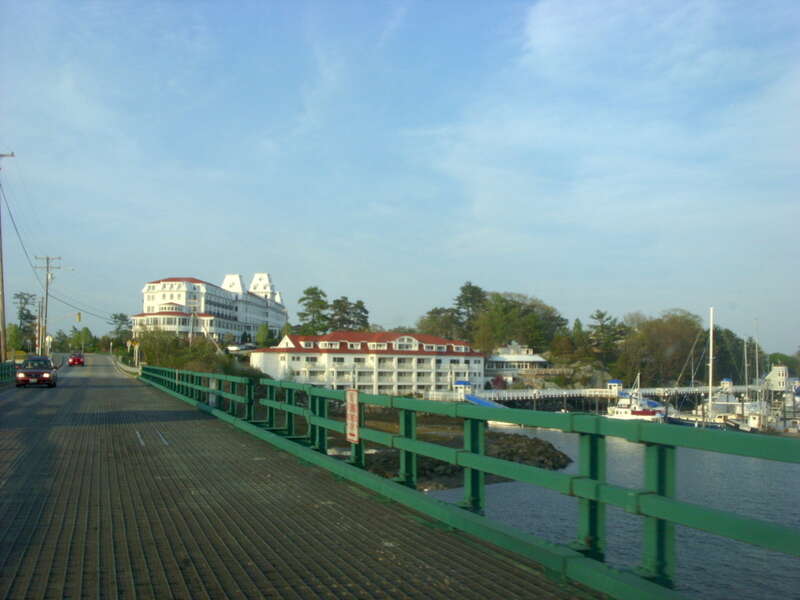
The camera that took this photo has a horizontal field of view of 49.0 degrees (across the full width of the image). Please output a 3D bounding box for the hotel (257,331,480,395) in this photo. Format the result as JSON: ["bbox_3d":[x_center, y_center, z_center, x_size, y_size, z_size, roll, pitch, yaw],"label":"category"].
[{"bbox_3d":[-6.672,13.666,189.000,46.000,13.600,21.000,3,-5,-29],"label":"hotel"}]

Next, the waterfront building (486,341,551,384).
[{"bbox_3d":[26.028,14.590,205.000,14.000,10.000,13.000,3,-5,-28],"label":"waterfront building"}]

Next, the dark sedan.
[{"bbox_3d":[-18.524,3.710,45.000,1.750,1.430,4.550,2,-5,-19],"label":"dark sedan"}]

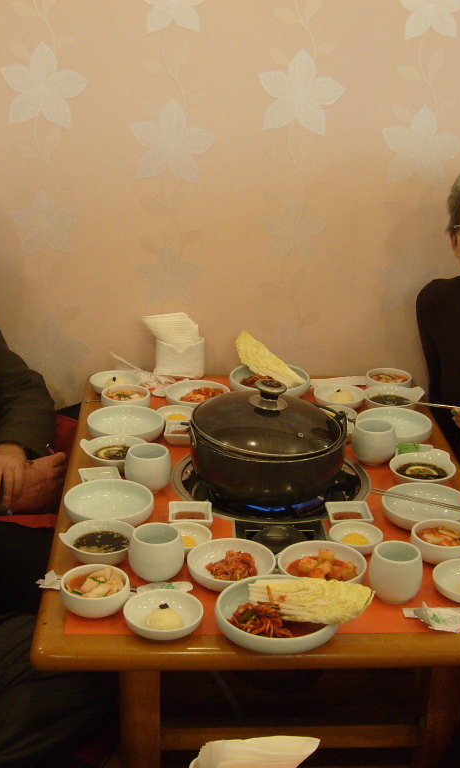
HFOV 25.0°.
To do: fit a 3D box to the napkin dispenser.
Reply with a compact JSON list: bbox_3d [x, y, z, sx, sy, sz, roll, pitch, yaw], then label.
[{"bbox_3d":[-0.111,-0.057,2.334,0.108,0.090,0.050,2,23,2],"label":"napkin dispenser"}]

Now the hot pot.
[{"bbox_3d":[0.067,0.081,1.850,0.285,0.190,0.280,0,23,-3],"label":"hot pot"}]

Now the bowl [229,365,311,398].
[{"bbox_3d":[0.086,0.008,2.245,0.175,0.052,0.175,1,23,-1],"label":"bowl"}]

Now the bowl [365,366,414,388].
[{"bbox_3d":[0.349,0.001,2.282,0.100,0.047,0.100,1,23,-1],"label":"bowl"}]

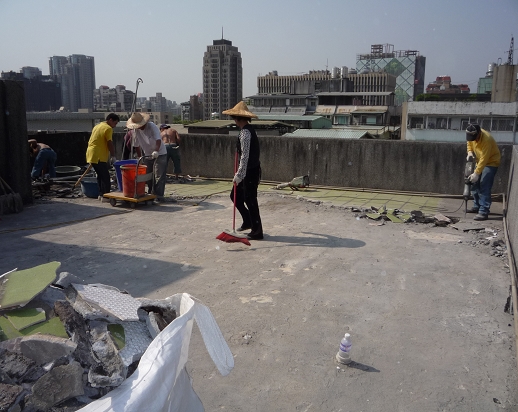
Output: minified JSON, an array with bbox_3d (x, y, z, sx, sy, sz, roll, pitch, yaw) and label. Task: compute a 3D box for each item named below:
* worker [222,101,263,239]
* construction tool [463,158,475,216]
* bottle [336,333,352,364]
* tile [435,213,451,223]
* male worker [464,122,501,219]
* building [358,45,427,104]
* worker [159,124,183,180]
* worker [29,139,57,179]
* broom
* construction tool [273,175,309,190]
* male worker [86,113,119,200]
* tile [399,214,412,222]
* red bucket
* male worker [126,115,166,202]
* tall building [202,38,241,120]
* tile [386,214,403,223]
[{"bbox_3d":[-0.182,-0.437,5.973,0.520,1.700,0.500,6,12,25],"label":"worker"},{"bbox_3d":[3.218,-0.274,7.321,0.200,0.950,0.220,-4,11,-20],"label":"construction tool"},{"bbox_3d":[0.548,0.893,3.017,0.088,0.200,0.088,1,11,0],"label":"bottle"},{"bbox_3d":[2.831,0.192,7.313,0.240,0.110,0.240,-2,11,-17],"label":"tile"},{"bbox_3d":[3.612,-0.563,7.648,0.540,1.510,0.460,-3,11,-22],"label":"male worker"},{"bbox_3d":[57.575,-45.016,210.209,25.000,47.000,20.000,5,11,24],"label":"building"},{"bbox_3d":[-2.123,-1.283,11.363,0.550,1.320,0.550,-2,11,-11],"label":"worker"},{"bbox_3d":[-5.019,-1.053,11.004,0.750,0.970,0.500,8,13,34],"label":"worker"},{"bbox_3d":[-0.280,-0.113,5.678,0.420,1.100,0.120,0,-6,24],"label":"broom"},{"bbox_3d":[0.737,-0.487,10.422,0.720,0.290,0.250,5,11,24],"label":"construction tool"},{"bbox_3d":[-2.837,-0.897,8.638,0.520,1.570,0.500,-7,13,-34],"label":"male worker"},{"bbox_3d":[2.184,0.185,7.104,0.200,0.070,0.220,1,11,0],"label":"tile"},{"bbox_3d":[-2.156,-0.425,8.187,0.450,0.500,0.450,0,11,0],"label":"red bucket"},{"bbox_3d":[-2.079,-0.900,8.874,0.620,1.570,0.540,-8,13,-41],"label":"male worker"},{"bbox_3d":[-24.250,-75.458,316.715,21.000,68.000,21.000,5,11,24],"label":"tall building"},{"bbox_3d":[2.083,0.198,7.273,0.220,0.090,0.240,-2,11,-17],"label":"tile"}]

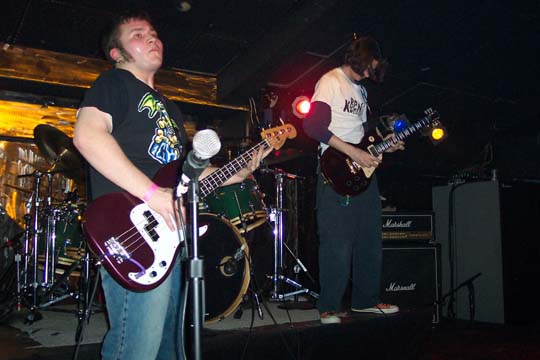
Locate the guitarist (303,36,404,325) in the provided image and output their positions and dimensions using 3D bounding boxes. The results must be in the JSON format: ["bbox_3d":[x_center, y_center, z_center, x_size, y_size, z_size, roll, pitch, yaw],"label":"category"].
[{"bbox_3d":[0.505,0.003,3.450,0.480,1.730,0.550,-3,-4,43],"label":"guitarist"}]

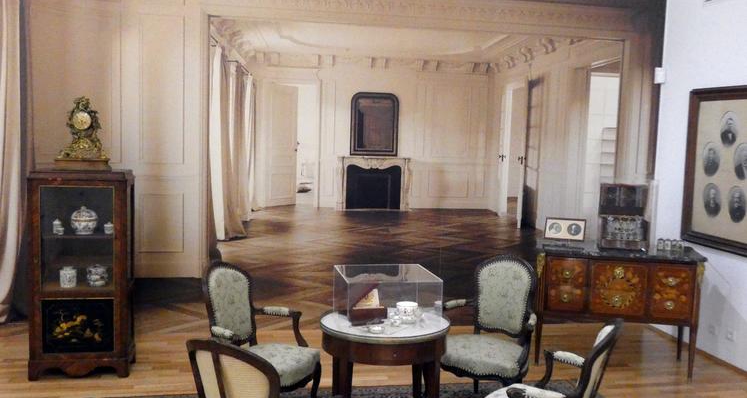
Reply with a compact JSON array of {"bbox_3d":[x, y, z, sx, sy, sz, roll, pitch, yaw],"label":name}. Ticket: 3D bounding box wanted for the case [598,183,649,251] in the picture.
[{"bbox_3d":[1.893,0.135,5.218,0.325,0.470,0.260,3,5,14],"label":"case"}]

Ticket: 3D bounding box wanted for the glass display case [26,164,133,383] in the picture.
[{"bbox_3d":[-1.980,0.508,4.728,0.632,1.382,0.308,1,5,-10],"label":"glass display case"}]

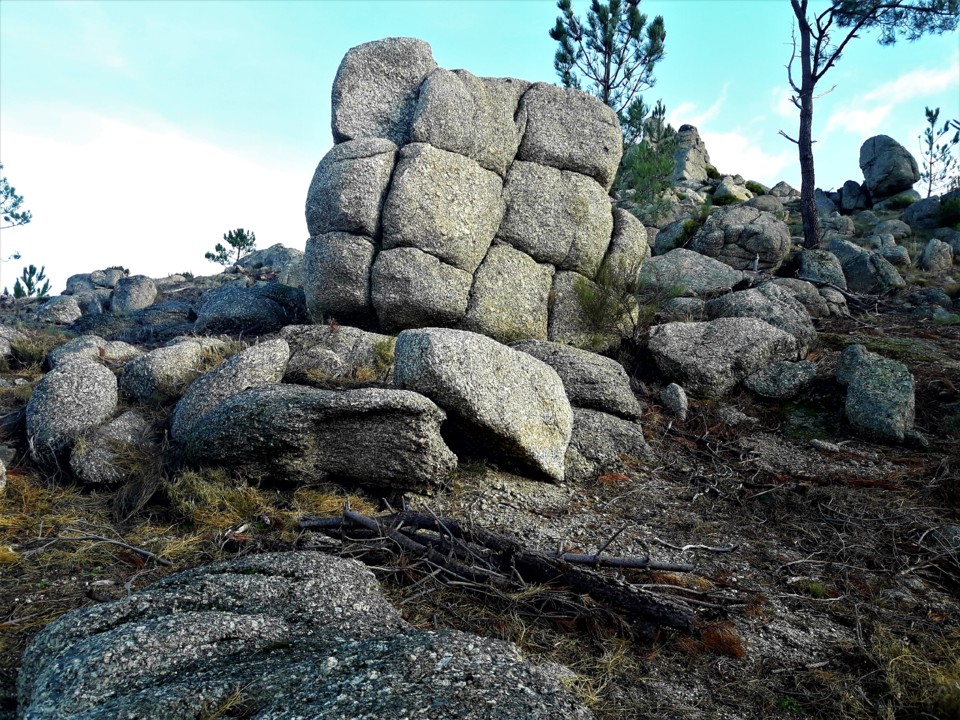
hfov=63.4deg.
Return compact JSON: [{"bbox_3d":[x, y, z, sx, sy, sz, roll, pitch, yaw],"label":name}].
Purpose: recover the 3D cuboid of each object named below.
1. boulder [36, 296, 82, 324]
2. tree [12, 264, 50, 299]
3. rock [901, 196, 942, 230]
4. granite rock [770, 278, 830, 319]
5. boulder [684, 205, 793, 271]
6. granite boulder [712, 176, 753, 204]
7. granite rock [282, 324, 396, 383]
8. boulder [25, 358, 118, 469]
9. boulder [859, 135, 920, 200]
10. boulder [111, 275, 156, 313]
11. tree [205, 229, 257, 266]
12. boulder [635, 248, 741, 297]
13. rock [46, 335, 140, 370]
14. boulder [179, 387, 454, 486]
[{"bbox_3d":[-9.206,-1.084,17.000,0.886,0.595,0.708,2,-4,-29],"label":"boulder"},{"bbox_3d":[-11.552,-1.996,20.000,0.950,0.920,0.900,2,-3,-30],"label":"tree"},{"bbox_3d":[11.669,-3.868,20.500,0.957,0.914,0.813,-1,-3,30],"label":"rock"},{"bbox_3d":[4.799,-0.912,11.700,0.935,0.645,0.748,-1,-3,22],"label":"granite rock"},{"bbox_3d":[4.770,-2.247,14.300,1.779,1.197,1.423,-1,-3,19],"label":"boulder"},{"bbox_3d":[9.430,-6.330,29.000,1.421,1.014,1.137,-1,-4,18],"label":"granite boulder"},{"bbox_3d":[-1.484,-0.038,8.200,1.185,0.654,0.888,1,-4,-10],"label":"granite rock"},{"bbox_3d":[-3.998,0.507,7.600,0.814,1.013,0.733,2,-4,-28],"label":"boulder"},{"bbox_3d":[17.403,-8.181,33.000,2.331,2.721,1.981,-2,-4,28],"label":"boulder"},{"bbox_3d":[-6.024,-1.139,13.500,0.800,0.660,0.720,1,-3,-24],"label":"boulder"},{"bbox_3d":[-8.997,-4.021,28.000,1.732,1.539,1.472,1,-3,-18],"label":"tree"},{"bbox_3d":[3.507,-1.465,13.000,1.713,0.779,1.285,-1,-4,15],"label":"boulder"},{"bbox_3d":[-4.579,-0.057,9.200,0.997,0.476,0.748,2,-4,-26],"label":"rock"},{"bbox_3d":[-1.109,0.532,5.400,1.760,0.660,0.850,0,-3,5],"label":"boulder"}]

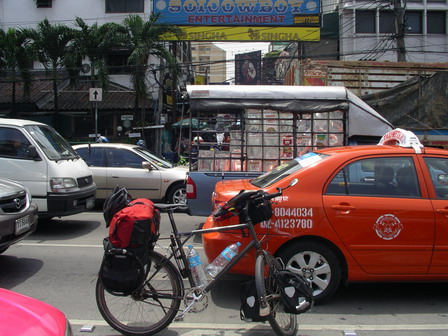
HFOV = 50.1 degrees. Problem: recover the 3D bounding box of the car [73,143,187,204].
[{"bbox_3d":[-2.330,0.141,11.476,4.650,1.420,1.750,0,3,3],"label":"car"}]

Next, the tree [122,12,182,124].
[{"bbox_3d":[-2.441,-2.224,15.700,2.100,5.673,2.100,0,3,0],"label":"tree"}]

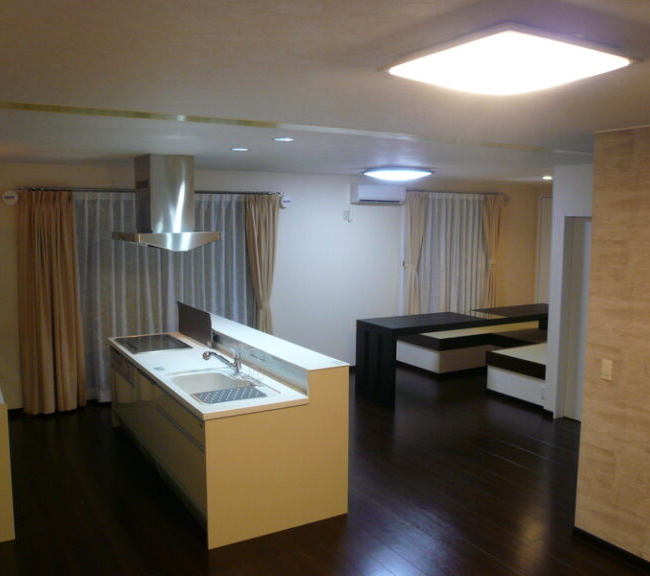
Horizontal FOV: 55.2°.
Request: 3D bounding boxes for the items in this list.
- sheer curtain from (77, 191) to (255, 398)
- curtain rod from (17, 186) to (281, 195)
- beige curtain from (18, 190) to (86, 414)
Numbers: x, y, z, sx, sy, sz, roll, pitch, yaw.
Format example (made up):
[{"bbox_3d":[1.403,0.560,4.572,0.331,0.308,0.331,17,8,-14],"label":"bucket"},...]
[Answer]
[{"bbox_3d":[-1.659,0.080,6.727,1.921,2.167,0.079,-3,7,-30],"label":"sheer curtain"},{"bbox_3d":[-1.712,-1.020,6.567,2.788,0.044,0.079,-3,7,-30],"label":"curtain rod"},{"bbox_3d":[-2.678,0.156,6.107,0.527,2.201,0.138,-3,7,-30],"label":"beige curtain"}]

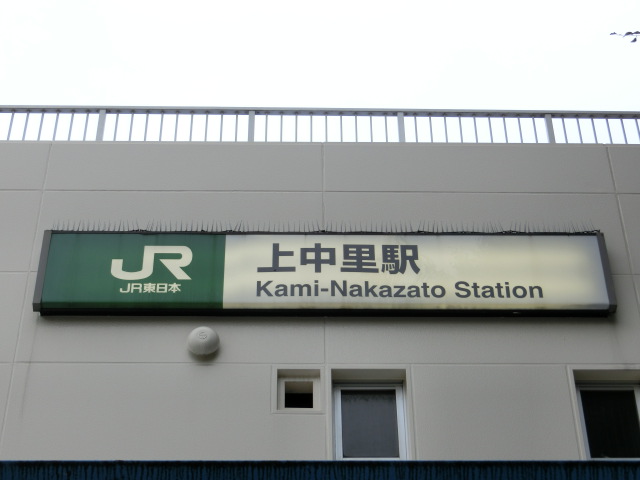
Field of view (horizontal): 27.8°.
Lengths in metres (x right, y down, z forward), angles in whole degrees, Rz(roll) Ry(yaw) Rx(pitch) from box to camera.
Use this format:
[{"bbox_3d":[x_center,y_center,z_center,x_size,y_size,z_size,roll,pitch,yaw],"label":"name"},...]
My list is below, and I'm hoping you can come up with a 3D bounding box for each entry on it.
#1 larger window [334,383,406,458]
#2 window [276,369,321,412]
[{"bbox_3d":[0.313,1.186,8.198,0.464,0.587,0.100,0,-38,-1],"label":"larger window"},{"bbox_3d":[-0.135,0.981,8.204,0.274,0.316,0.110,0,-38,-1],"label":"window"}]

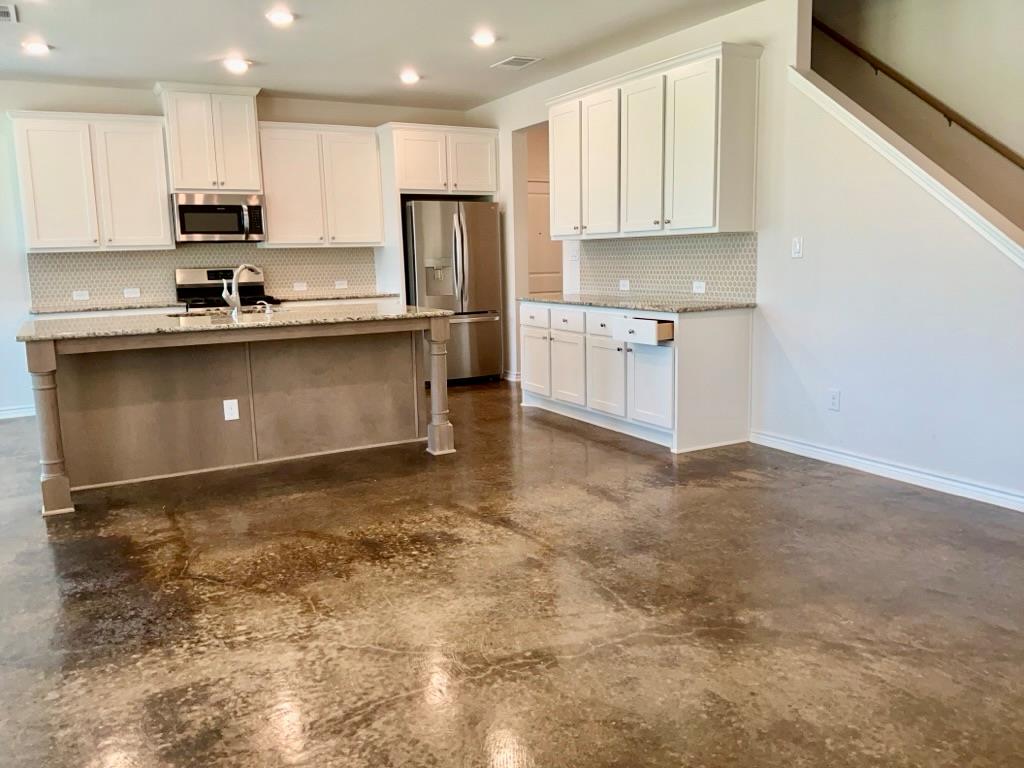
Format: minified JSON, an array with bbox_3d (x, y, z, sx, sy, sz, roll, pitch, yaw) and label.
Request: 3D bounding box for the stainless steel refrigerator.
[{"bbox_3d":[-0.680,-0.901,8.031,0.889,1.764,0.834,-6,10,-28],"label":"stainless steel refrigerator"}]

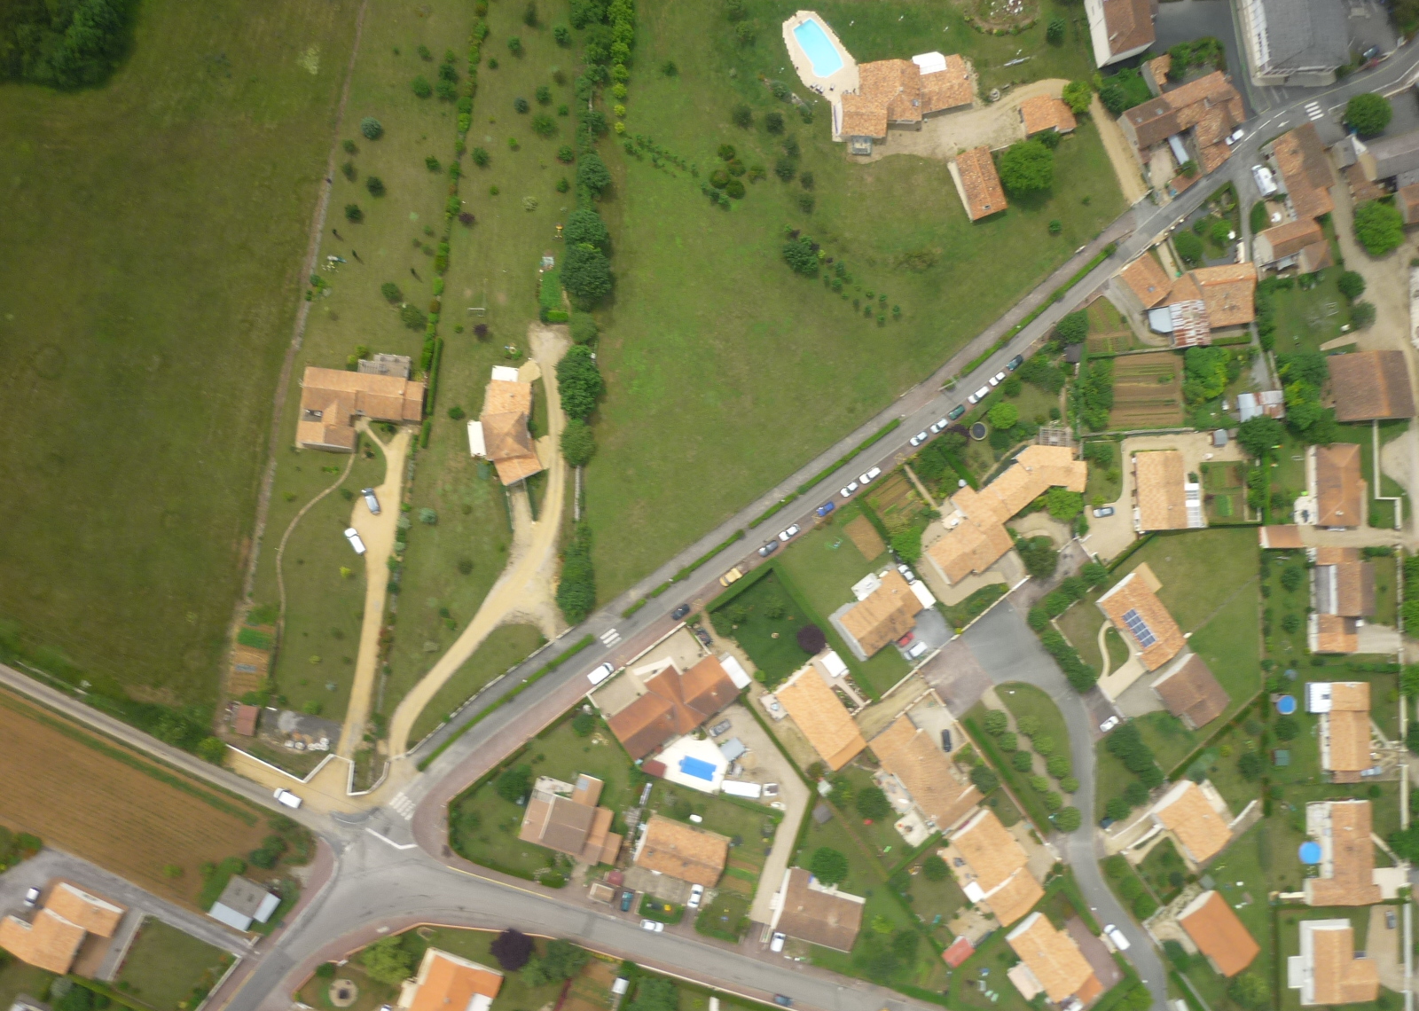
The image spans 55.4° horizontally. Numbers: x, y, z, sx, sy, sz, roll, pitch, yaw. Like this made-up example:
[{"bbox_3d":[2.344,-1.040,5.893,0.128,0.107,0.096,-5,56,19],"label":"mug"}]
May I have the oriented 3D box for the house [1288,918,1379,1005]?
[{"bbox_3d":[123.680,90.920,267.680,16.750,4.500,16.290,1,86,-7],"label":"house"}]

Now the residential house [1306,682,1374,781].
[{"bbox_3d":[132.548,47.886,285.032,14.843,4.700,21.001,3,85,-10],"label":"residential house"}]

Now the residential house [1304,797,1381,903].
[{"bbox_3d":[126.480,69.240,269.360,14.850,4.500,20.310,-1,87,-7],"label":"residential house"}]

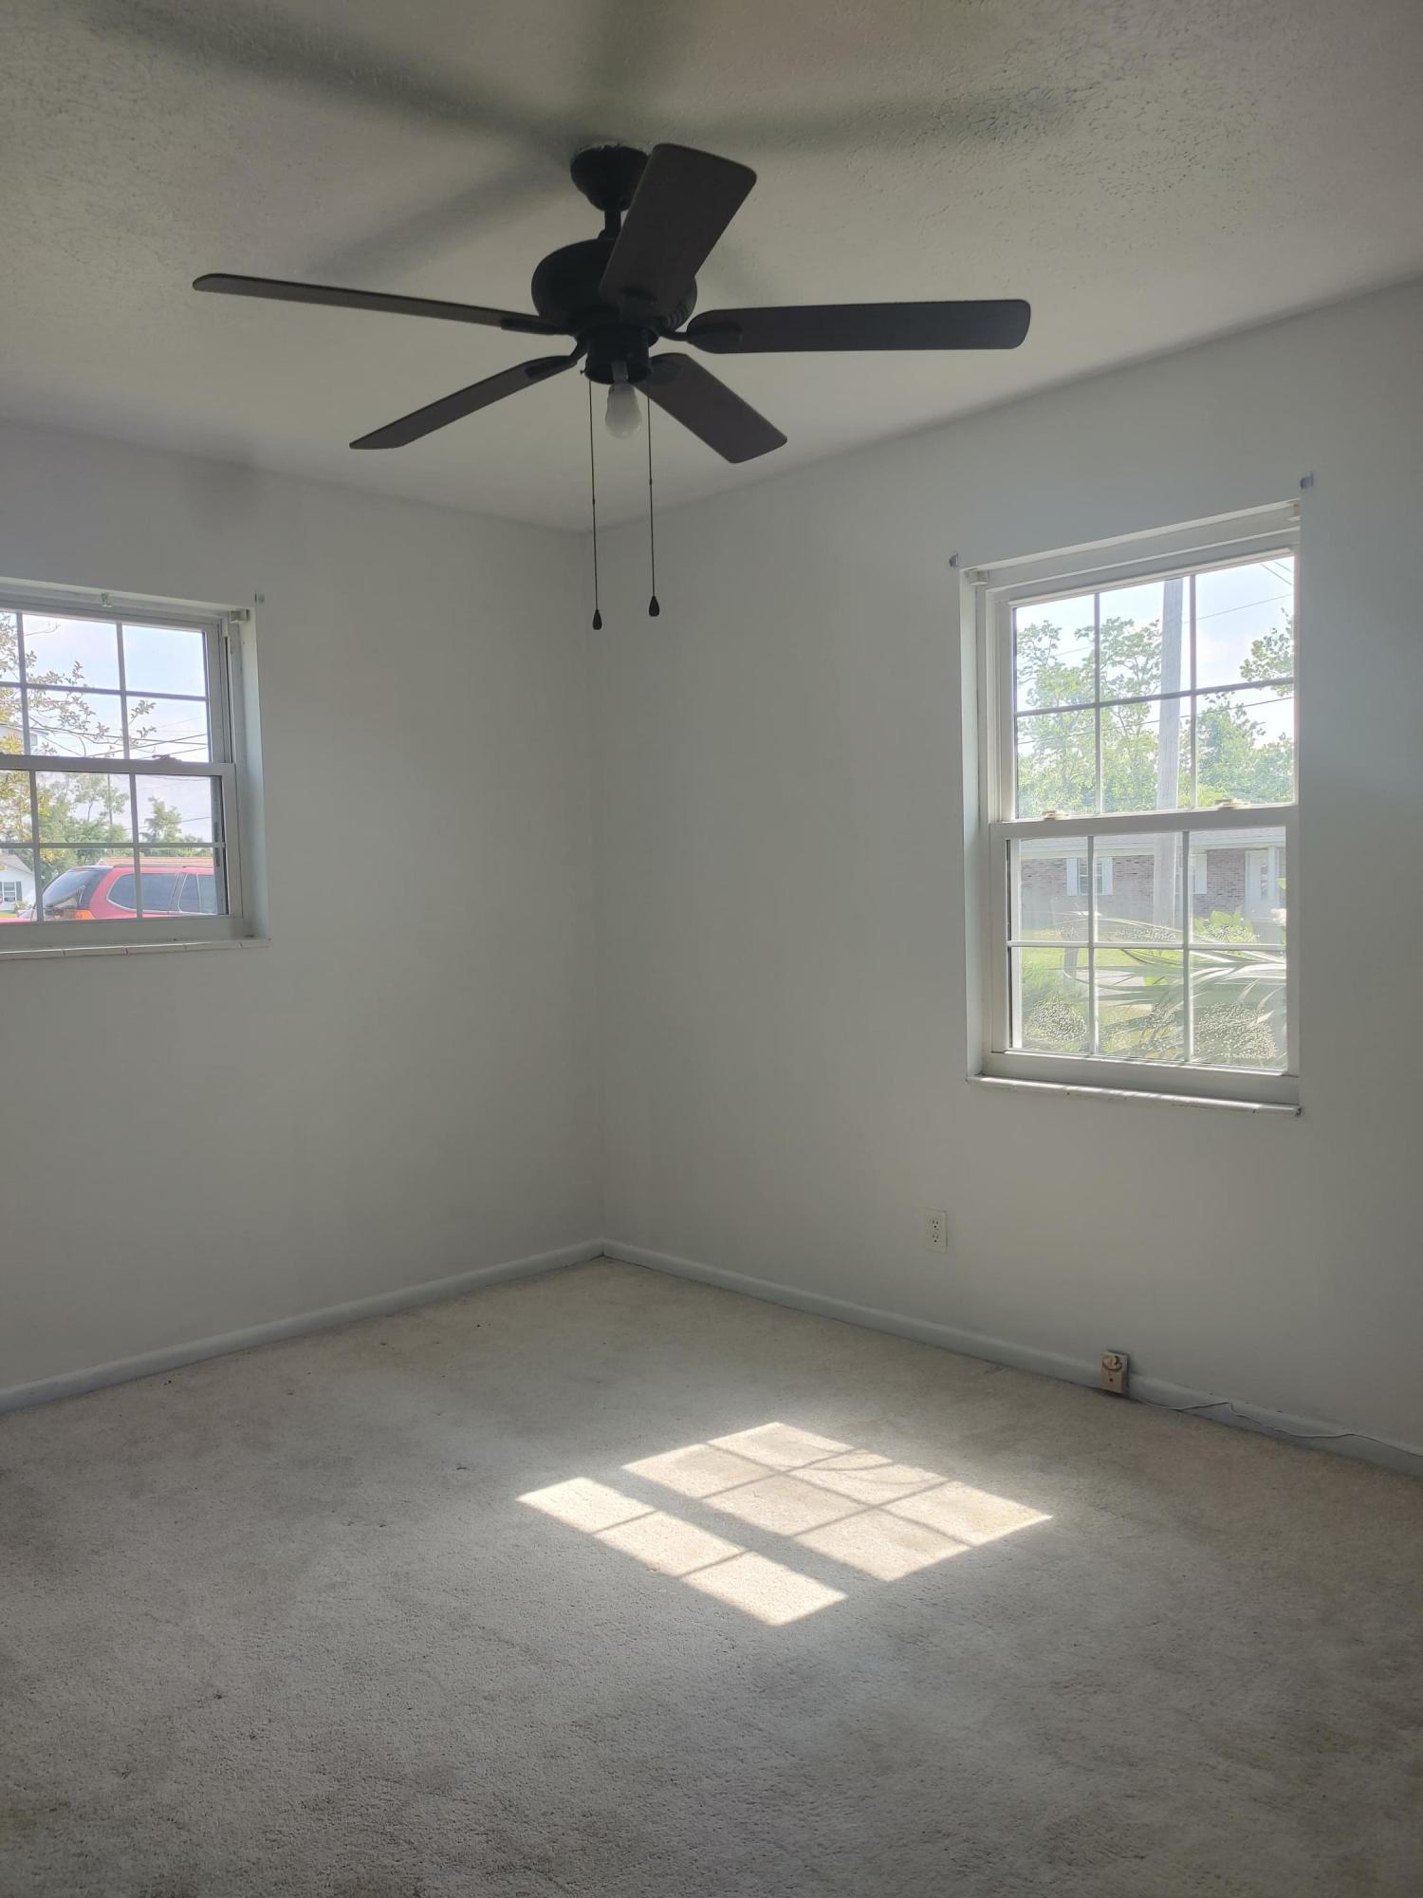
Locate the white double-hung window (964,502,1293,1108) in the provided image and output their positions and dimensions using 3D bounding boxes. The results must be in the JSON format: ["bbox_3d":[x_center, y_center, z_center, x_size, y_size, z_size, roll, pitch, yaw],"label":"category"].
[{"bbox_3d":[1.040,-0.319,3.450,0.090,1.315,0.881,-4,3,-43],"label":"white double-hung window"}]

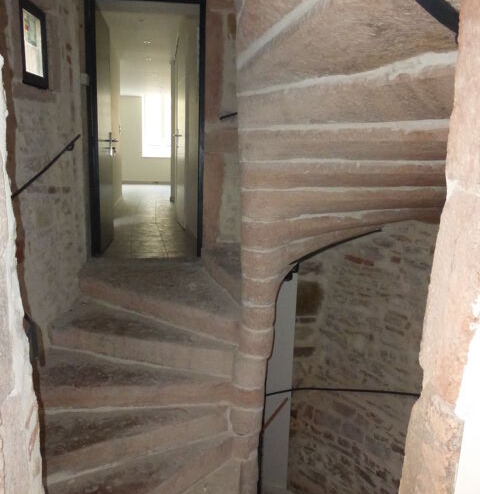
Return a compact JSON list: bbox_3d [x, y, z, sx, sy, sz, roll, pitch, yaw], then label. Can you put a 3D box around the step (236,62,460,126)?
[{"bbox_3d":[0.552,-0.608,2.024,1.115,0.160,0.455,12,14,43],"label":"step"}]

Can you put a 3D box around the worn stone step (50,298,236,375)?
[{"bbox_3d":[-0.587,0.583,3.180,1.287,0.160,0.675,4,11,12],"label":"worn stone step"}]

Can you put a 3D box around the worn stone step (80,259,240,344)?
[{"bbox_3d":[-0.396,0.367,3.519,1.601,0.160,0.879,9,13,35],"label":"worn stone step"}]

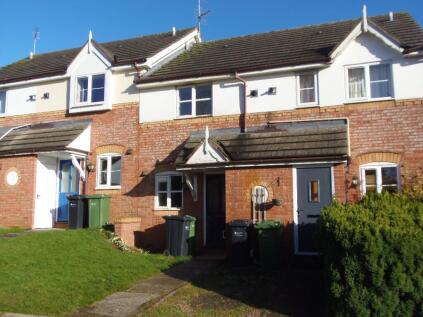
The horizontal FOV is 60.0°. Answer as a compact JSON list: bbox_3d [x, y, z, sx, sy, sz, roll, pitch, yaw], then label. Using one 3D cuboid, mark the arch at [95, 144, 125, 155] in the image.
[{"bbox_3d":[-3.151,-0.255,11.488,1.023,0.260,0.110,-3,-8,18],"label":"arch"}]

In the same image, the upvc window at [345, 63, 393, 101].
[{"bbox_3d":[4.066,-1.942,9.453,1.117,0.980,0.100,-3,-8,18],"label":"upvc window"}]

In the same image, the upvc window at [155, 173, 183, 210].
[{"bbox_3d":[-1.228,0.961,10.739,0.895,1.097,0.100,-3,-8,18],"label":"upvc window"}]

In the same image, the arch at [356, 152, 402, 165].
[{"bbox_3d":[4.168,0.028,9.133,0.981,0.269,0.110,-3,-8,18],"label":"arch"}]

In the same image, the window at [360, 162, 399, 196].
[{"bbox_3d":[4.206,0.697,9.094,0.916,1.080,0.100,-3,-8,18],"label":"window"}]

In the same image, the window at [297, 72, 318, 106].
[{"bbox_3d":[2.609,-1.840,9.928,0.599,0.927,0.100,-3,-8,18],"label":"window"}]

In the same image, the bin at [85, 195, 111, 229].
[{"bbox_3d":[-3.389,1.566,10.949,0.550,1.030,0.660,-3,-8,16],"label":"bin"}]

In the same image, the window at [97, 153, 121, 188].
[{"bbox_3d":[-3.176,0.412,11.460,0.903,1.101,0.100,-3,-8,18],"label":"window"}]

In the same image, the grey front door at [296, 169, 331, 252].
[{"bbox_3d":[2.408,1.199,8.527,0.925,2.006,0.100,-3,-8,18],"label":"grey front door"}]

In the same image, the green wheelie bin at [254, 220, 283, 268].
[{"bbox_3d":[1.314,1.923,8.270,0.550,1.030,0.660,-2,-8,12],"label":"green wheelie bin"}]

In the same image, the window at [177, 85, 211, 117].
[{"bbox_3d":[-0.485,-1.668,10.823,1.116,0.900,0.100,-3,-8,18],"label":"window"}]

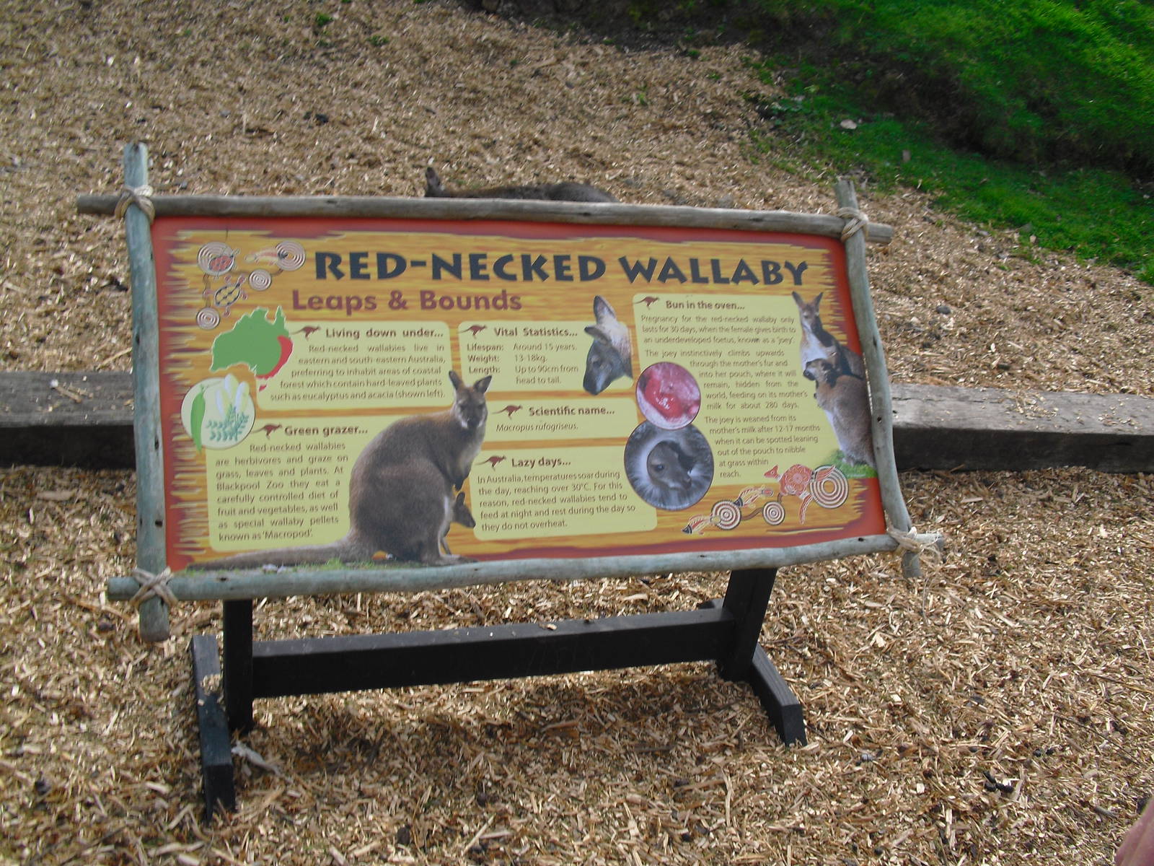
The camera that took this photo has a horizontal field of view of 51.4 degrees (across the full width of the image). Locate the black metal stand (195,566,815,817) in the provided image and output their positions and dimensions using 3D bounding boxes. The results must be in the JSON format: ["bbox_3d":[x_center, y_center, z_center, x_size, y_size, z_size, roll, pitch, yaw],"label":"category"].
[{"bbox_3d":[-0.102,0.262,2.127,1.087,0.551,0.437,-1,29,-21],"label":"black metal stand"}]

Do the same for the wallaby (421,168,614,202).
[{"bbox_3d":[-0.137,-0.778,4.100,0.820,0.300,0.320,1,29,-16],"label":"wallaby"}]

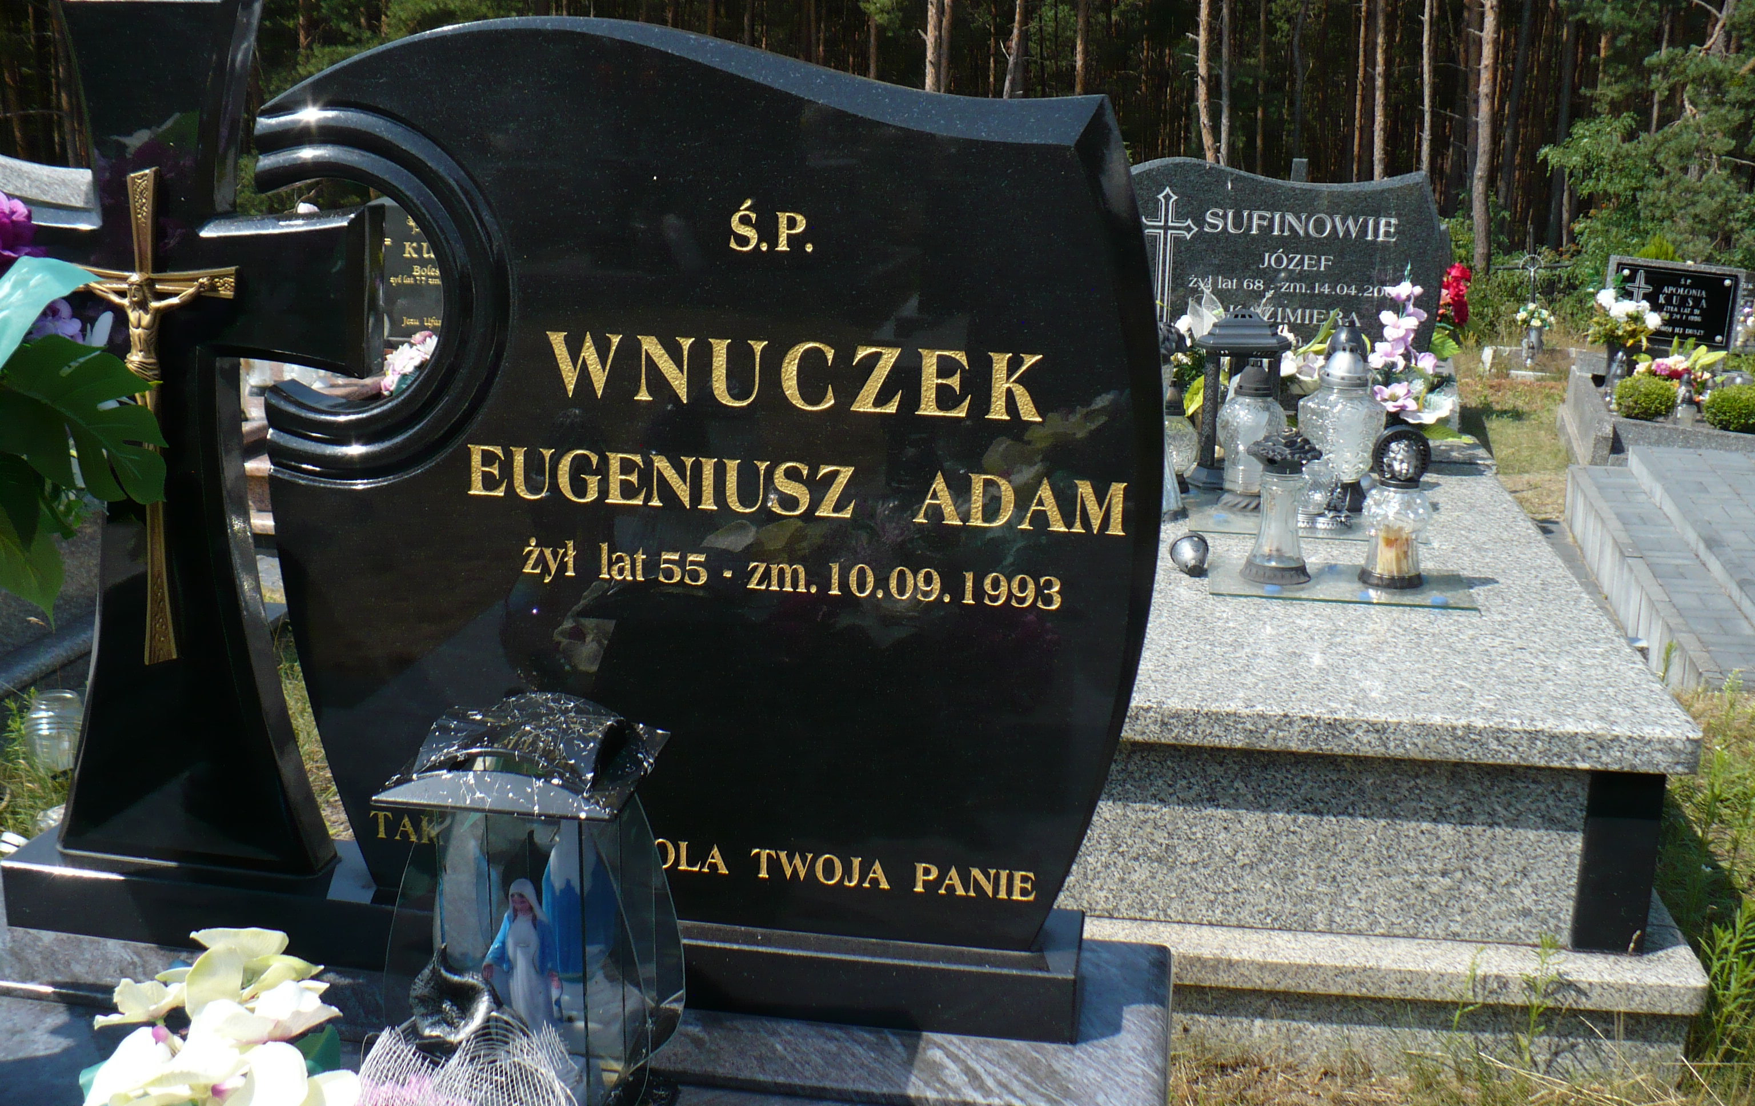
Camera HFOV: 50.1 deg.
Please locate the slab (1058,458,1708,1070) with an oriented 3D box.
[{"bbox_3d":[0.732,0.246,3.393,1.044,0.486,1.763,2,15,8],"label":"slab"}]

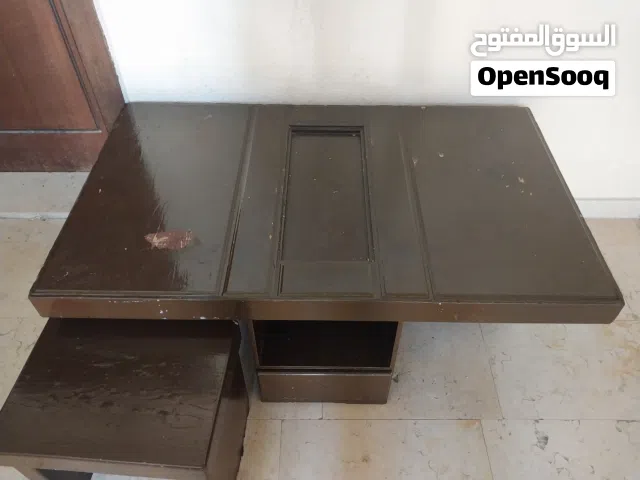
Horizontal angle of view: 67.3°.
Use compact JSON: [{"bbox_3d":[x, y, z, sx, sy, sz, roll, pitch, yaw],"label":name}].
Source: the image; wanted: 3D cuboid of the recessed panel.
[{"bbox_3d":[0.014,-0.110,1.099,0.183,0.022,0.434,1,48,1],"label":"recessed panel"}]

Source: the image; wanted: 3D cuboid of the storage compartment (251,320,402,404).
[{"bbox_3d":[0.015,0.113,1.229,0.309,0.386,0.451,1,48,1],"label":"storage compartment"}]

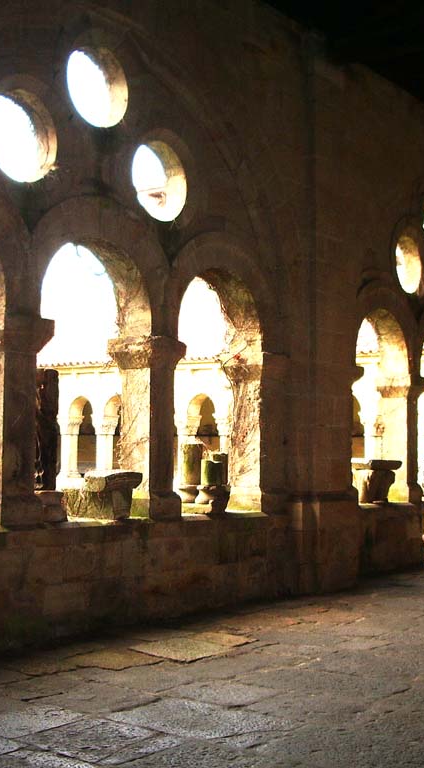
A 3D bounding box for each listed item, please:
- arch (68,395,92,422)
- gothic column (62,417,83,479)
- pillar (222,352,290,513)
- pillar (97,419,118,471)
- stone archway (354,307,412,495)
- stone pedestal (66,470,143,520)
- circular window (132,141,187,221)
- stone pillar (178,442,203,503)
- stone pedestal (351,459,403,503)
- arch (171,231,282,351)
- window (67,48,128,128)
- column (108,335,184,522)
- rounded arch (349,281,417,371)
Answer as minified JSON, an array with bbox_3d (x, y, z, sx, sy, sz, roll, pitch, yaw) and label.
[{"bbox_3d":[-3.722,0.712,30.763,0.880,0.780,0.600,-2,-5,28],"label":"arch"},{"bbox_3d":[-4.195,1.910,31.136,0.420,1.820,0.550,-3,-5,37],"label":"gothic column"},{"bbox_3d":[0.529,0.544,11.741,0.540,1.760,0.660,-3,-5,37],"label":"pillar"},{"bbox_3d":[-3.361,2.026,33.300,0.450,1.800,0.450,-2,-5,31],"label":"pillar"},{"bbox_3d":[2.098,0.308,13.902,0.450,2.600,1.520,-3,-5,37],"label":"stone archway"},{"bbox_3d":[-1.034,1.056,9.834,0.500,0.460,0.520,-3,-5,37],"label":"stone pedestal"},{"bbox_3d":[-0.659,-1.989,10.269,0.400,0.800,0.820,-3,-5,37],"label":"circular window"},{"bbox_3d":[-0.212,0.940,10.950,0.300,0.635,0.300,0,-4,0],"label":"stone pillar"},{"bbox_3d":[2.181,1.314,13.953,0.450,0.600,0.800,-3,-5,37],"label":"stone pedestal"},{"bbox_3d":[-0.013,-0.948,10.843,0.420,1.150,1.950,-3,-5,36],"label":"arch"},{"bbox_3d":[-1.111,-2.645,9.322,0.270,0.790,0.790,-3,-5,36],"label":"window"},{"bbox_3d":[-0.619,0.430,9.897,0.530,1.690,0.550,-3,-5,36],"label":"column"},{"bbox_3d":[2.069,-0.752,13.827,0.420,1.240,1.840,-3,-5,37],"label":"rounded arch"}]

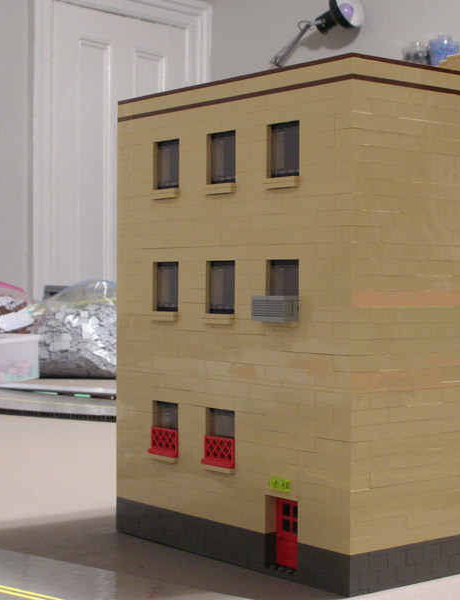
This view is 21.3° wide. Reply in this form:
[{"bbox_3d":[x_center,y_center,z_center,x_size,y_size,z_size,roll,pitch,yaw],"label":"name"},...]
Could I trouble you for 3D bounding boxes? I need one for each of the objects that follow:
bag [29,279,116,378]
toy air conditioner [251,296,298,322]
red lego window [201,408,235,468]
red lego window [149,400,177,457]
[{"bbox_3d":[-0.229,0.049,2.220,0.240,0.176,0.170,0,1,0],"label":"bag"},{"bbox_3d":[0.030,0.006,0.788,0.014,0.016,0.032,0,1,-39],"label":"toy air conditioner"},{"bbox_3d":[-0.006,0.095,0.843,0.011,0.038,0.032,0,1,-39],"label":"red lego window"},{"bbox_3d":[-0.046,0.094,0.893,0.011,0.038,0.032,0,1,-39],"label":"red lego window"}]

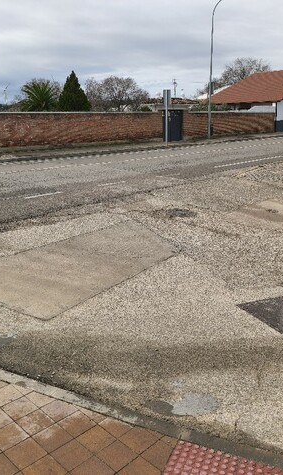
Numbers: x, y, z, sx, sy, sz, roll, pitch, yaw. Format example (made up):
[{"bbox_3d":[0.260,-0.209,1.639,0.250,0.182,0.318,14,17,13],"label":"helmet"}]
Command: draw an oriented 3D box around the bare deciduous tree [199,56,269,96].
[{"bbox_3d":[12.272,-19.234,55.878,9.408,8.902,9.134,3,17,11],"label":"bare deciduous tree"}]

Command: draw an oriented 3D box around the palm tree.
[{"bbox_3d":[-7.372,-9.298,30.605,2.819,4.256,2.747,-4,17,-12],"label":"palm tree"}]

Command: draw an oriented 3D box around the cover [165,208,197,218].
[{"bbox_3d":[0.709,-0.425,7.556,0.600,0.040,0.600,0,16,0],"label":"cover"}]

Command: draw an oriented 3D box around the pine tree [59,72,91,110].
[{"bbox_3d":[-4.995,-9.889,31.479,2.508,4.866,2.409,-3,16,-8],"label":"pine tree"}]

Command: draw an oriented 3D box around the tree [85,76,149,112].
[{"bbox_3d":[-2.602,-14.489,45.769,6.936,5.671,6.598,-1,16,-3],"label":"tree"}]

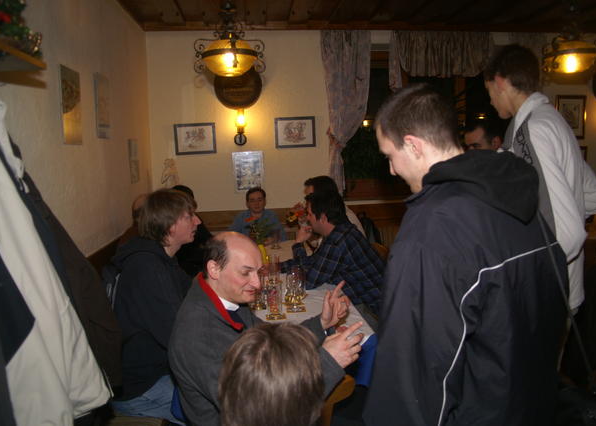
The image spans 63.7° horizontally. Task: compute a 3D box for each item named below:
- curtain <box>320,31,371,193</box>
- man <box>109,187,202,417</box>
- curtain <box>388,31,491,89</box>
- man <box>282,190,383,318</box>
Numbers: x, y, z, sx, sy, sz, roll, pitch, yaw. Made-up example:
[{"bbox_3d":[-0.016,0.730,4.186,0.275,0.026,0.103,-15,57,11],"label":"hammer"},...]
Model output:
[{"bbox_3d":[0.464,-0.922,4.546,0.471,1.552,0.120,-3,8,-6],"label":"curtain"},{"bbox_3d":[-0.423,0.579,2.092,0.770,1.360,0.520,-5,9,-21],"label":"man"},{"bbox_3d":[1.346,-1.462,4.573,0.998,0.541,0.120,-3,8,-6],"label":"curtain"},{"bbox_3d":[0.225,0.519,2.700,0.680,1.290,0.490,-1,8,8],"label":"man"}]

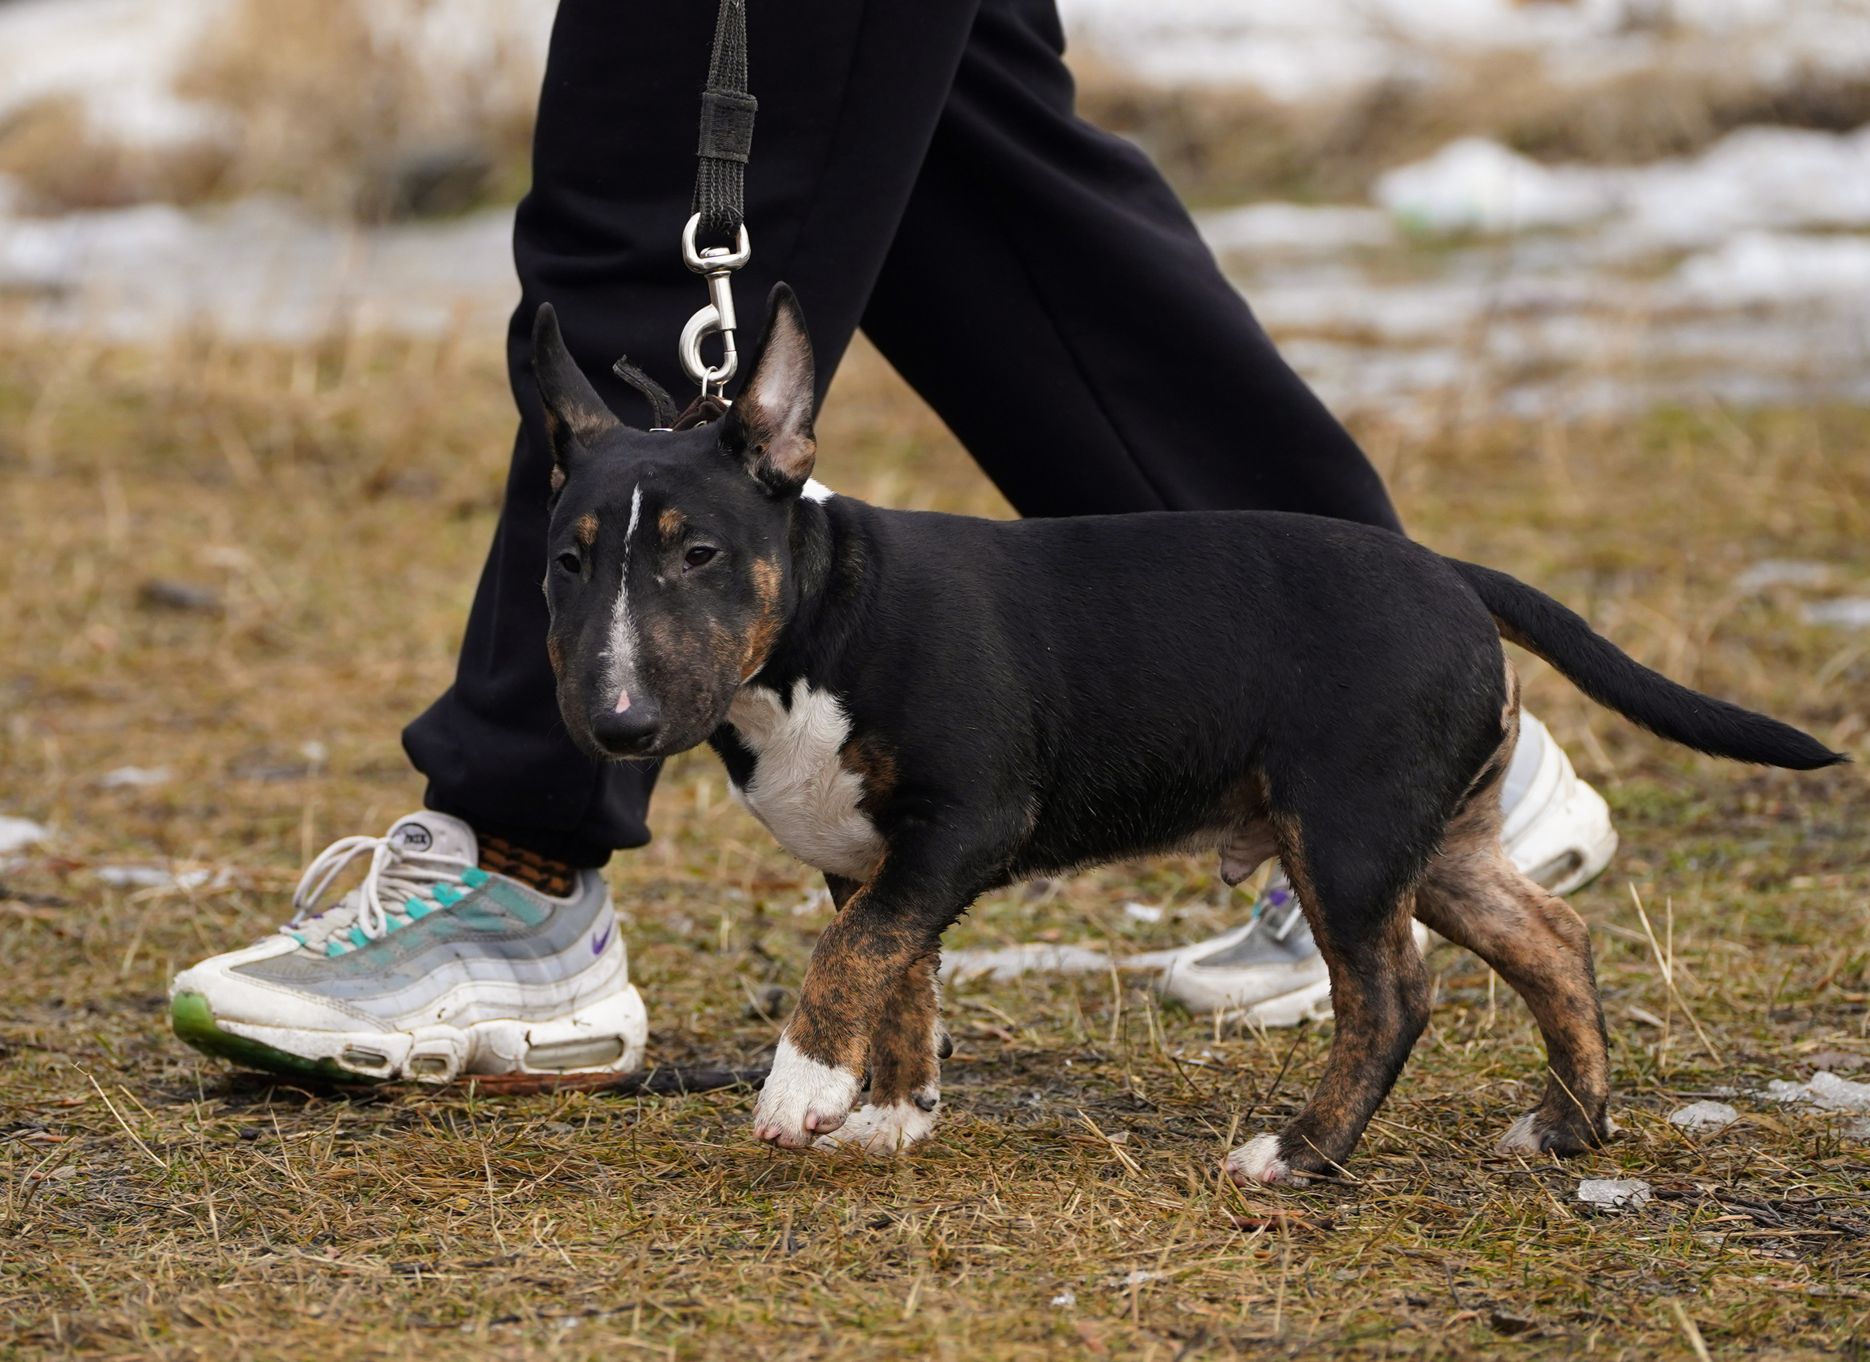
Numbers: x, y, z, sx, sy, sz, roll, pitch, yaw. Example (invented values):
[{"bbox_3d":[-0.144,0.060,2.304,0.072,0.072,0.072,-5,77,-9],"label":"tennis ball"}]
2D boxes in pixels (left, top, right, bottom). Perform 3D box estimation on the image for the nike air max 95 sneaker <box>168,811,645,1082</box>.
[{"bbox_3d":[-0.312,0.152,5.690,0.290,0.155,0.108,-3,9,-17],"label":"nike air max 95 sneaker"}]

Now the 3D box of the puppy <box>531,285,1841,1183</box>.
[{"bbox_3d":[0.141,0.025,5.370,0.725,0.500,0.210,-2,9,-13],"label":"puppy"}]

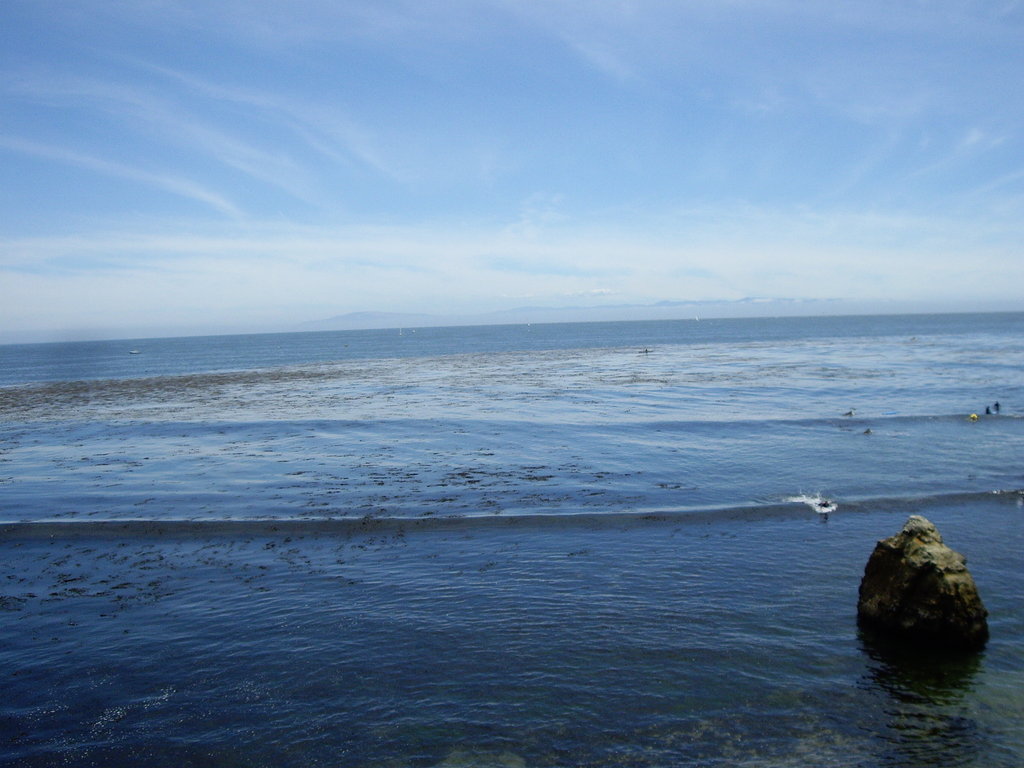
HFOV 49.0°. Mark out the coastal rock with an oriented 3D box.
[{"bbox_3d":[11.676,5.375,31.891,3.600,3.300,3.400,-1,3,20],"label":"coastal rock"}]

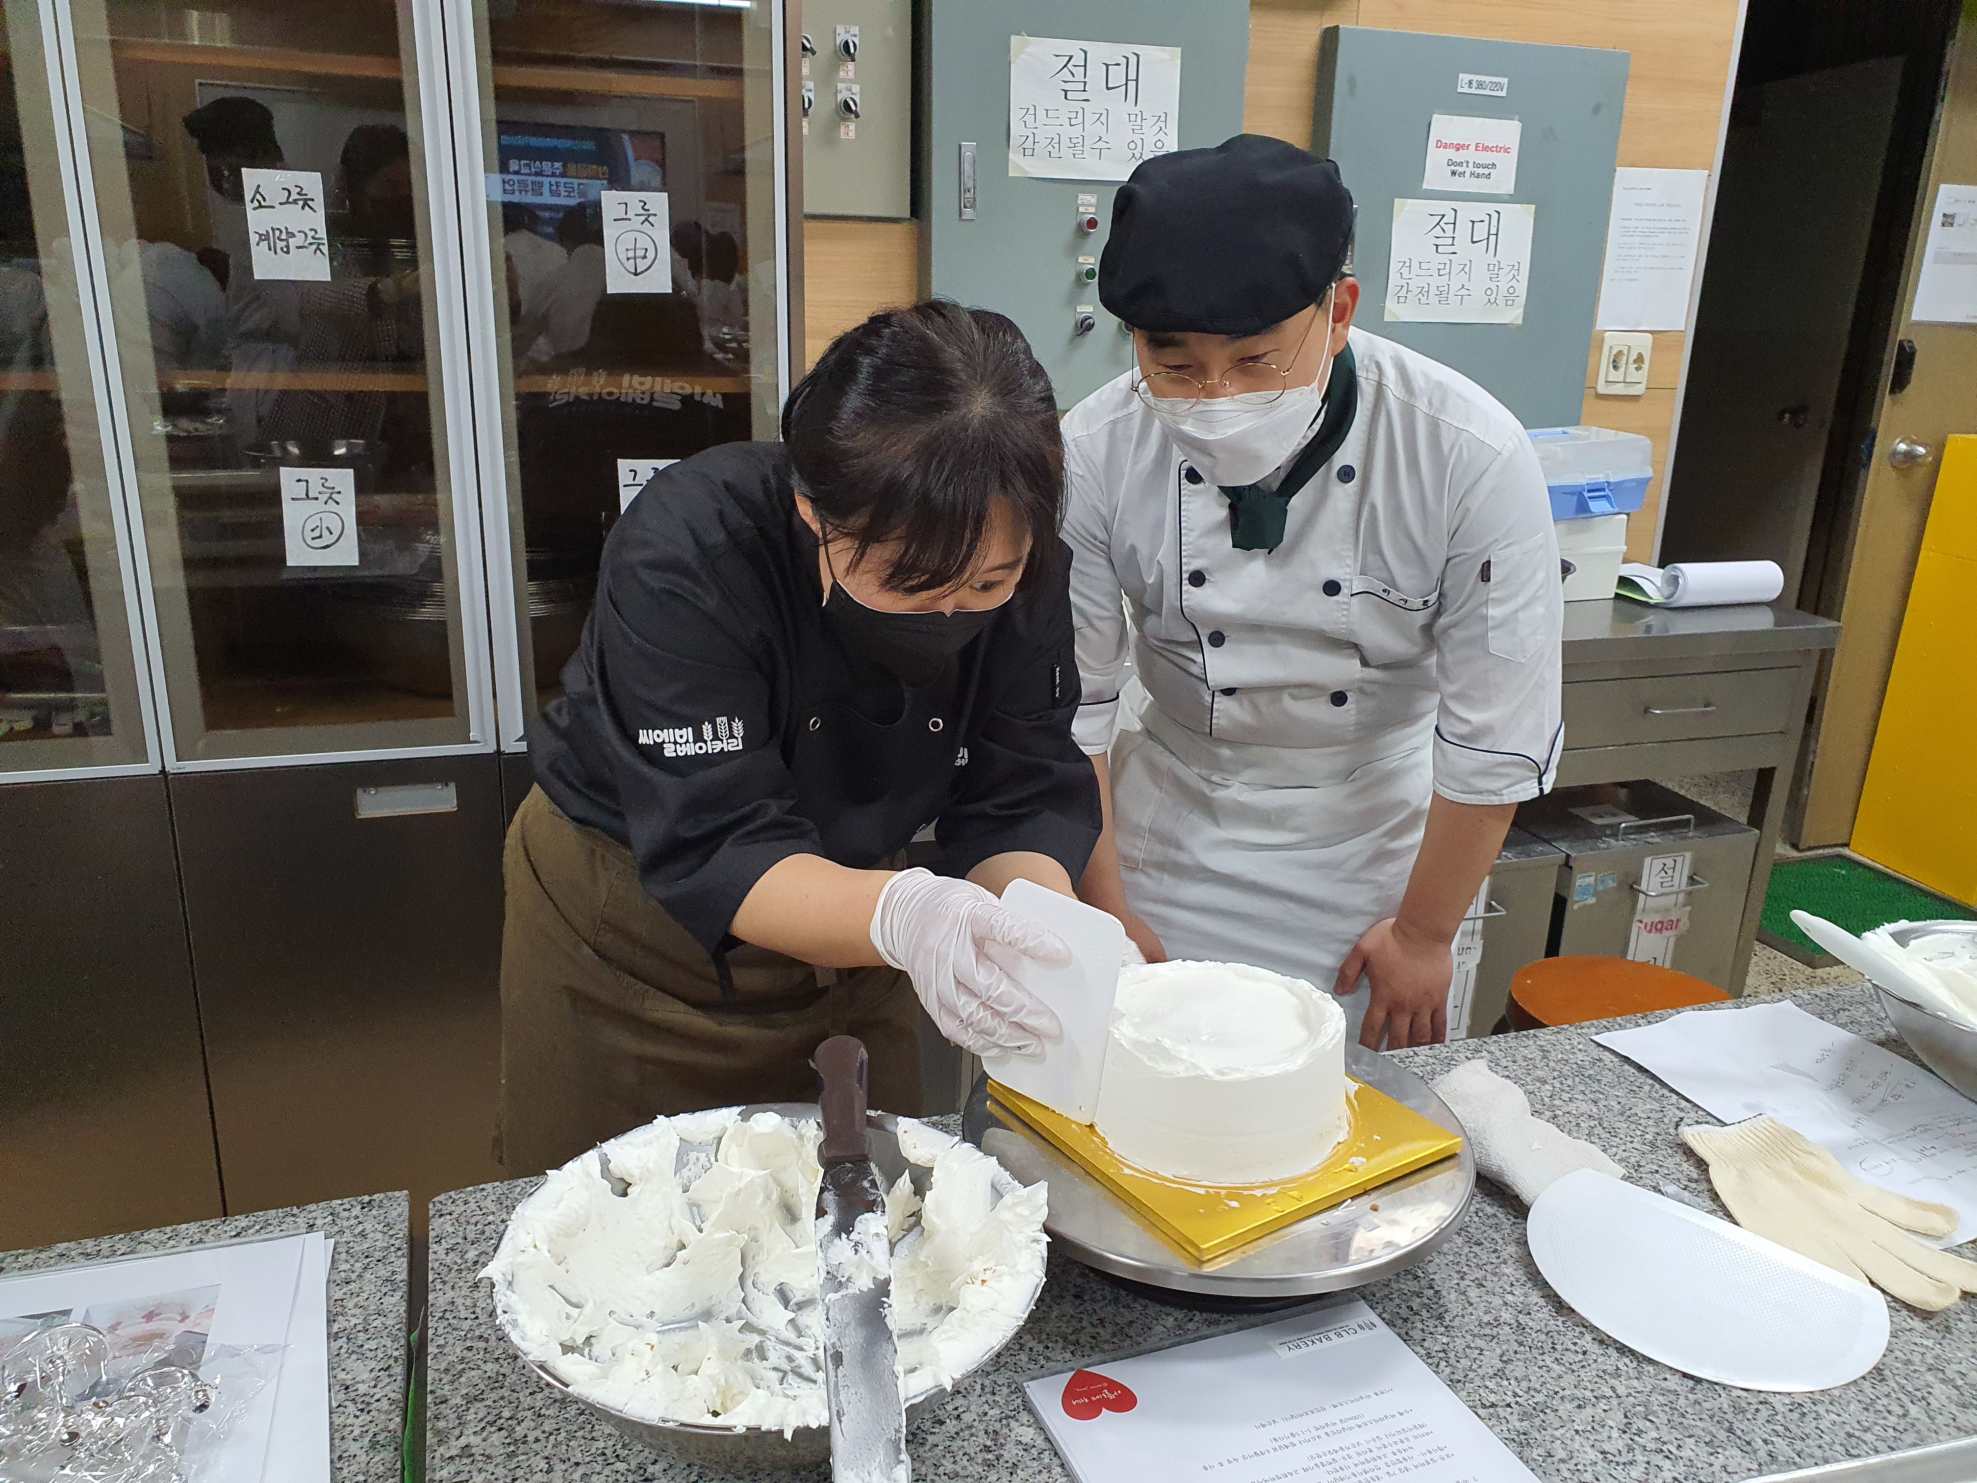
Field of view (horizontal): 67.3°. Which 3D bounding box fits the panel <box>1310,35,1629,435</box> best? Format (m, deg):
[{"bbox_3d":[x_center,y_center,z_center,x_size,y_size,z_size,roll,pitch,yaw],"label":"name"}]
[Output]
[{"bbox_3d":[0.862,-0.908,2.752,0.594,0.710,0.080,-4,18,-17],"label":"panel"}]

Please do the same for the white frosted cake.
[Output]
[{"bbox_3d":[0.140,0.194,0.888,0.150,0.067,0.150,2,17,0],"label":"white frosted cake"}]

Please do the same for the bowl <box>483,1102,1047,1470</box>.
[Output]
[{"bbox_3d":[-0.106,0.290,0.751,0.270,0.095,0.270,2,17,0],"label":"bowl"}]

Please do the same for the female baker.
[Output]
[{"bbox_3d":[-0.120,0.366,1.158,0.480,1.360,0.610,-8,20,-28],"label":"female baker"}]

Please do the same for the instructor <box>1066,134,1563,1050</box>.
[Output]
[{"bbox_3d":[0.298,0.186,1.551,0.500,1.493,0.570,6,18,14],"label":"instructor"}]

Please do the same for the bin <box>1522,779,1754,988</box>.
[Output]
[{"bbox_3d":[1.072,0.330,2.792,0.410,0.515,0.470,-4,18,-17],"label":"bin"}]

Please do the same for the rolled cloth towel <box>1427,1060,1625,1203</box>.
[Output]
[{"bbox_3d":[0.349,0.262,0.989,0.090,0.030,0.170,-4,18,-17],"label":"rolled cloth towel"}]

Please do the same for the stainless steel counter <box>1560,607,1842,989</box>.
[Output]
[{"bbox_3d":[0.621,0.170,2.698,1.500,0.852,0.600,-4,18,-17],"label":"stainless steel counter"}]

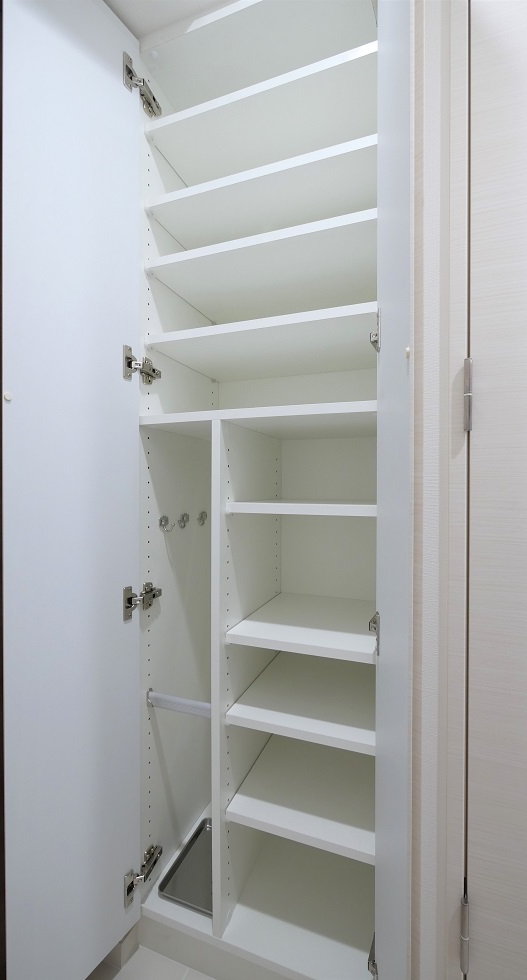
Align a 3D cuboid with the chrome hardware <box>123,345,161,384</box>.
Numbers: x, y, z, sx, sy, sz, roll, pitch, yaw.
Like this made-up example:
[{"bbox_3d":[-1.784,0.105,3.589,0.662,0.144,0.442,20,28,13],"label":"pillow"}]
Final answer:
[{"bbox_3d":[-0.250,-0.255,0.830,0.030,0.067,0.094,0,0,26],"label":"chrome hardware"}]

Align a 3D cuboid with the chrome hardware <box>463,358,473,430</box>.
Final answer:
[{"bbox_3d":[0.309,-0.143,0.597,0.013,0.111,0.014,0,0,20],"label":"chrome hardware"}]

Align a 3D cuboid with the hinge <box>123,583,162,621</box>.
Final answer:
[{"bbox_3d":[-0.251,0.231,0.834,0.030,0.067,0.094,0,0,26],"label":"hinge"}]

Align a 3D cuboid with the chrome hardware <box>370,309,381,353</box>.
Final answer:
[{"bbox_3d":[0.189,-0.257,0.668,0.027,0.067,0.088,0,0,14],"label":"chrome hardware"}]

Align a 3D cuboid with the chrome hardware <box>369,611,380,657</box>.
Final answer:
[{"bbox_3d":[0.188,0.234,0.671,0.027,0.067,0.088,0,0,14],"label":"chrome hardware"}]

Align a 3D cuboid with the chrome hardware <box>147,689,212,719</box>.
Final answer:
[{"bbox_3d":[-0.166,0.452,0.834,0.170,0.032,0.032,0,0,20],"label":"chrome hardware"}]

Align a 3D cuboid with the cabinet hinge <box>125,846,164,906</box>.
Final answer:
[{"bbox_3d":[-0.252,0.804,0.838,0.030,0.067,0.094,0,0,26],"label":"cabinet hinge"}]

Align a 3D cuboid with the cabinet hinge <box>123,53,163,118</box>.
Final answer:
[{"bbox_3d":[-0.249,-0.844,0.826,0.030,0.067,0.094,0,0,26],"label":"cabinet hinge"}]

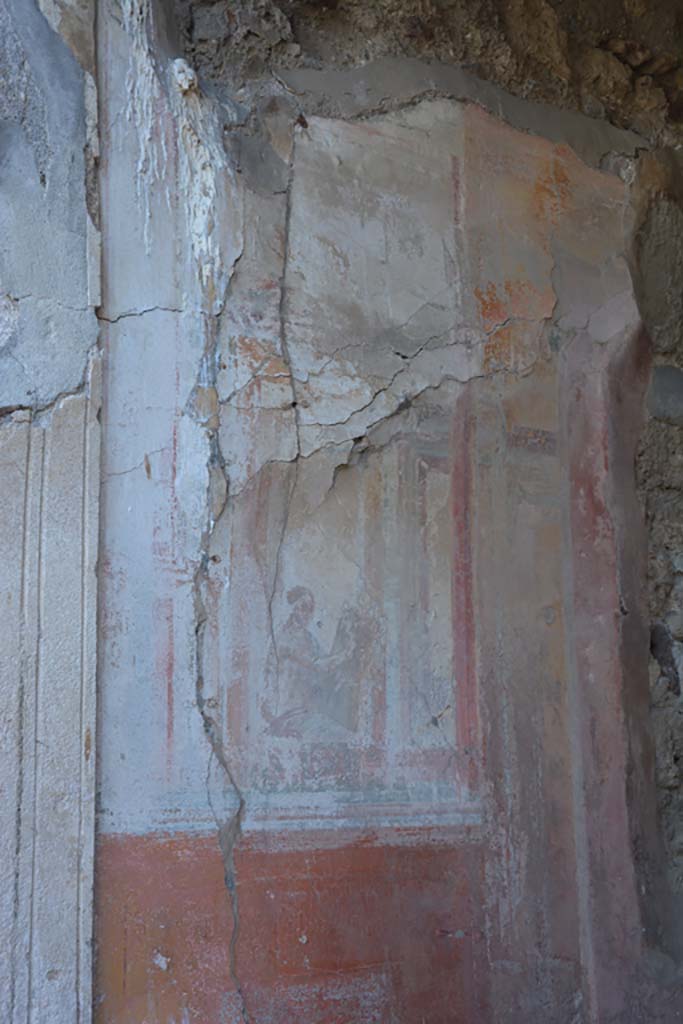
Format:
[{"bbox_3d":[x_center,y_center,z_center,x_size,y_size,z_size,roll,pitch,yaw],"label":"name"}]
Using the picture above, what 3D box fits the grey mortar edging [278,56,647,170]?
[{"bbox_3d":[0.275,-0.892,3.227,0.848,0.239,0.090,1,-12,-9],"label":"grey mortar edging"}]

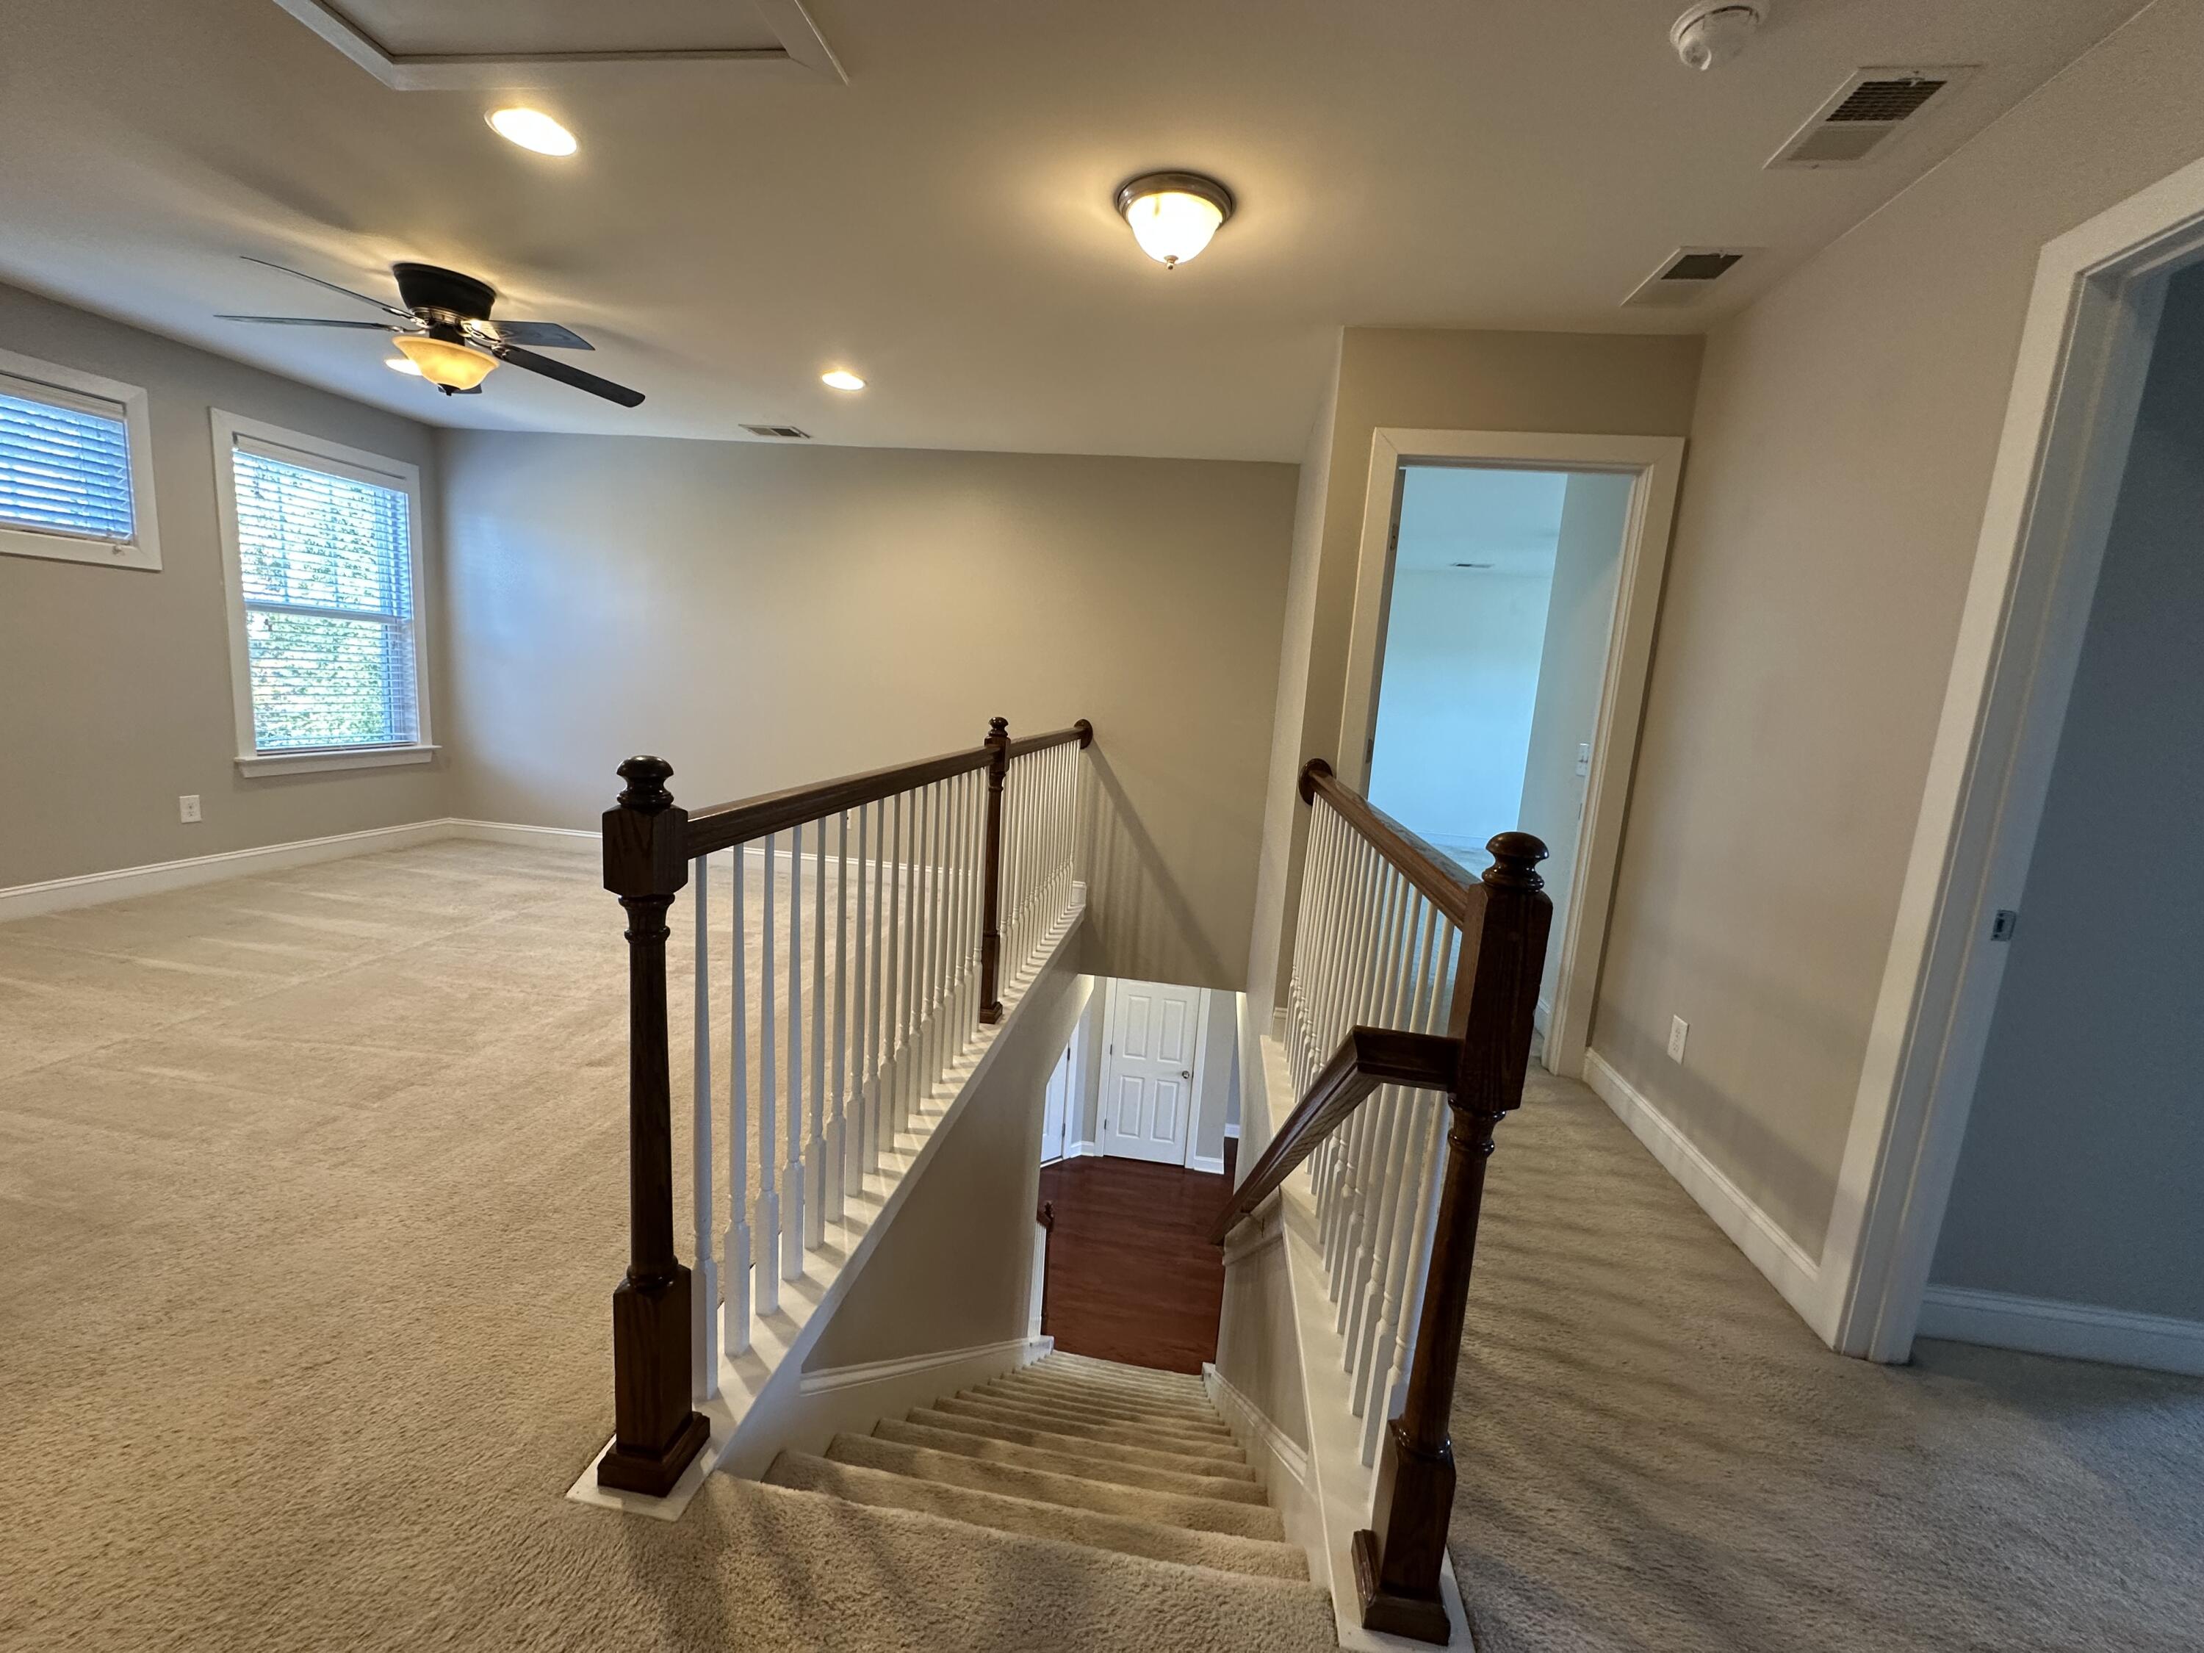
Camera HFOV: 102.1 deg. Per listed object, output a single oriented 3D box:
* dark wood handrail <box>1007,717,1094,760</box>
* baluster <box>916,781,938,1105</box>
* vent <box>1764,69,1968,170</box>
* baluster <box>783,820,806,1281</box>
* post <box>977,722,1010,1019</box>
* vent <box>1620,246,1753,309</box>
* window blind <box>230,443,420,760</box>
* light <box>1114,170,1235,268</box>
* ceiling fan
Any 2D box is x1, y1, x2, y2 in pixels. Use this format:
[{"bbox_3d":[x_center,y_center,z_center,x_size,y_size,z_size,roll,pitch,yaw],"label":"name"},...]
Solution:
[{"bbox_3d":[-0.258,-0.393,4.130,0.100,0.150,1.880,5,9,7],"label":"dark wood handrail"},{"bbox_3d":[-0.476,0.326,2.500,0.032,0.931,0.032,5,9,7],"label":"baluster"},{"bbox_3d":[1.504,-1.393,1.772,0.195,0.022,0.327,5,9,7],"label":"vent"},{"bbox_3d":[-0.584,0.440,1.711,0.032,0.931,0.032,5,9,7],"label":"baluster"},{"bbox_3d":[-0.381,0.159,3.143,0.100,1.082,0.100,5,9,7],"label":"post"},{"bbox_3d":[1.595,-1.489,2.437,0.195,0.022,0.348,5,9,7],"label":"vent"},{"bbox_3d":[-4.097,-1.170,4.766,0.051,1.476,0.933,5,9,7],"label":"window blind"},{"bbox_3d":[0.179,-1.496,2.262,0.307,0.146,0.307,5,9,7],"label":"light"},{"bbox_3d":[-2.288,-1.686,3.064,1.299,0.368,1.257,5,9,7],"label":"ceiling fan"}]

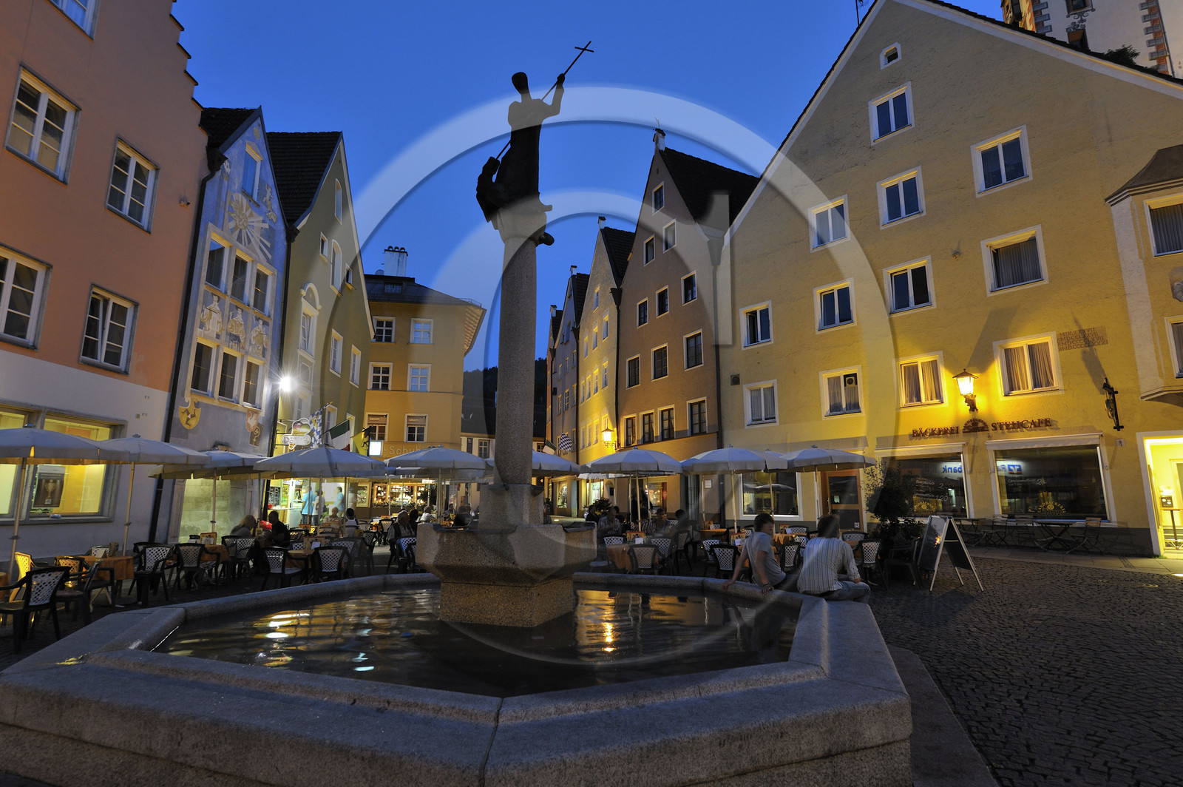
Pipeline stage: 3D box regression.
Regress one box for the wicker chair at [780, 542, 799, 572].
[{"bbox_3d":[3.392,3.067,11.075,0.560,0.820,0.570,7,-13,-33],"label":"wicker chair"}]

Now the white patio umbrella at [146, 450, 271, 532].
[{"bbox_3d":[-6.984,2.291,11.445,2.450,2.500,2.450,0,-11,0],"label":"white patio umbrella"}]

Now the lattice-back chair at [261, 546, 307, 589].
[{"bbox_3d":[-5.056,2.956,10.281,0.560,0.820,0.570,-2,-11,10],"label":"lattice-back chair"}]

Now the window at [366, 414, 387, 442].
[{"bbox_3d":[-11.707,1.865,34.205,1.240,1.620,0.220,2,-10,-7],"label":"window"}]

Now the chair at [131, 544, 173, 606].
[{"bbox_3d":[-6.997,2.836,9.777,0.580,0.860,0.570,0,-11,0],"label":"chair"}]

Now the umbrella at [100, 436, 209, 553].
[{"bbox_3d":[-7.358,1.930,9.844,2.200,2.580,2.200,0,-11,0],"label":"umbrella"}]

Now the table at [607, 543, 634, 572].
[{"bbox_3d":[0.708,3.047,10.727,0.880,0.750,0.880,1,-10,-2],"label":"table"}]

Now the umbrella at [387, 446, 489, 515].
[{"bbox_3d":[-3.052,2.374,12.169,2.080,2.620,2.080,0,-10,0],"label":"umbrella"}]

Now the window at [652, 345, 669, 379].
[{"bbox_3d":[3.259,-1.442,29.330,0.150,1.500,1.280,6,-12,-26],"label":"window"}]

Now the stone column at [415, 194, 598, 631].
[{"bbox_3d":[-0.750,0.035,6.214,1.500,4.250,1.500,-3,-11,18],"label":"stone column"}]

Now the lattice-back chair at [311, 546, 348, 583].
[{"bbox_3d":[-4.341,2.994,10.453,0.580,0.860,0.570,4,-11,-18],"label":"lattice-back chair"}]

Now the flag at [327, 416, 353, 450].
[{"bbox_3d":[-8.508,1.494,21.067,0.750,1.400,0.200,0,-10,0],"label":"flag"}]

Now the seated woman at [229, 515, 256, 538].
[{"bbox_3d":[-7.363,3.240,13.230,0.750,1.250,0.500,8,-13,-34],"label":"seated woman"}]

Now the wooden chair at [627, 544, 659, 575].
[{"bbox_3d":[0.895,3.044,10.830,0.570,0.860,0.580,-1,-10,6],"label":"wooden chair"}]

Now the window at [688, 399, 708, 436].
[{"bbox_3d":[4.507,1.016,26.270,0.150,1.460,1.280,6,-12,-26],"label":"window"}]

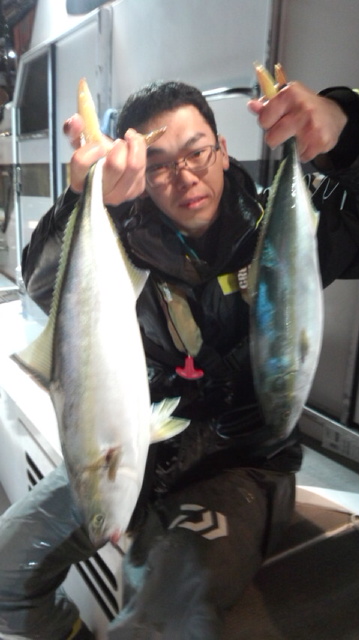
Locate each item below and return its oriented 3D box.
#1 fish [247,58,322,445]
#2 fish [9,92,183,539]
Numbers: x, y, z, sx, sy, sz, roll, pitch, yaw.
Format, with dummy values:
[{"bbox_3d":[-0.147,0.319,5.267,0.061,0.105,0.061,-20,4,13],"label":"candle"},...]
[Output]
[{"bbox_3d":[0.143,-0.076,0.635,0.115,0.500,0.080,-3,8,-12],"label":"fish"},{"bbox_3d":[-0.097,0.008,0.585,0.205,0.570,0.095,2,7,10],"label":"fish"}]

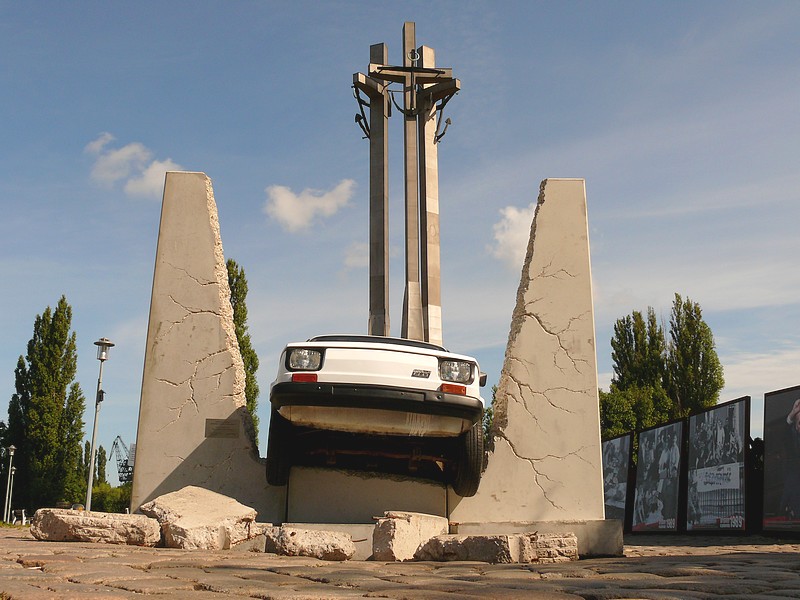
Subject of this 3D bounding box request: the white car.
[{"bbox_3d":[-0.208,1.006,6.641,1.380,1.360,3.080,3,-25,-2],"label":"white car"}]

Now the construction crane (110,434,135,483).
[{"bbox_3d":[-168.971,111.993,522.680,22.000,56.400,13.000,0,-15,0],"label":"construction crane"}]

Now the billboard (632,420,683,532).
[{"bbox_3d":[5.227,3.626,17.204,0.120,2.160,2.490,9,-15,-4],"label":"billboard"}]

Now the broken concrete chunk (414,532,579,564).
[{"bbox_3d":[0.602,1.594,5.496,1.012,0.184,0.340,0,-15,0],"label":"broken concrete chunk"}]

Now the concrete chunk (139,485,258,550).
[{"bbox_3d":[-1.311,1.443,5.668,0.688,0.400,0.550,2,-15,-6],"label":"concrete chunk"}]

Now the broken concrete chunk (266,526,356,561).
[{"bbox_3d":[-0.575,1.571,5.532,0.539,0.202,0.360,0,-15,0],"label":"broken concrete chunk"}]

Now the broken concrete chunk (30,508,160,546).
[{"bbox_3d":[-2.129,1.607,6.037,0.806,0.249,0.360,3,-15,-11],"label":"broken concrete chunk"}]

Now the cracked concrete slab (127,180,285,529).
[{"bbox_3d":[-1.270,0.321,6.219,1.060,2.550,0.330,1,-15,-2],"label":"cracked concrete slab"}]

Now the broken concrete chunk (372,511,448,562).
[{"bbox_3d":[0.064,1.530,5.543,0.418,0.313,0.330,4,-15,-14],"label":"broken concrete chunk"}]

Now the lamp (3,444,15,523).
[{"bbox_3d":[-22.903,10.746,50.024,0.500,4.410,0.500,6,-16,-23],"label":"lamp"}]

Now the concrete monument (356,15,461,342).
[{"bbox_3d":[0.459,-2.744,71.102,9.200,42.000,8.200,2,-15,-8],"label":"concrete monument"}]

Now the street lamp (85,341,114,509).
[{"bbox_3d":[-7.008,3.076,19.676,0.480,4.500,0.480,0,-15,0],"label":"street lamp"}]

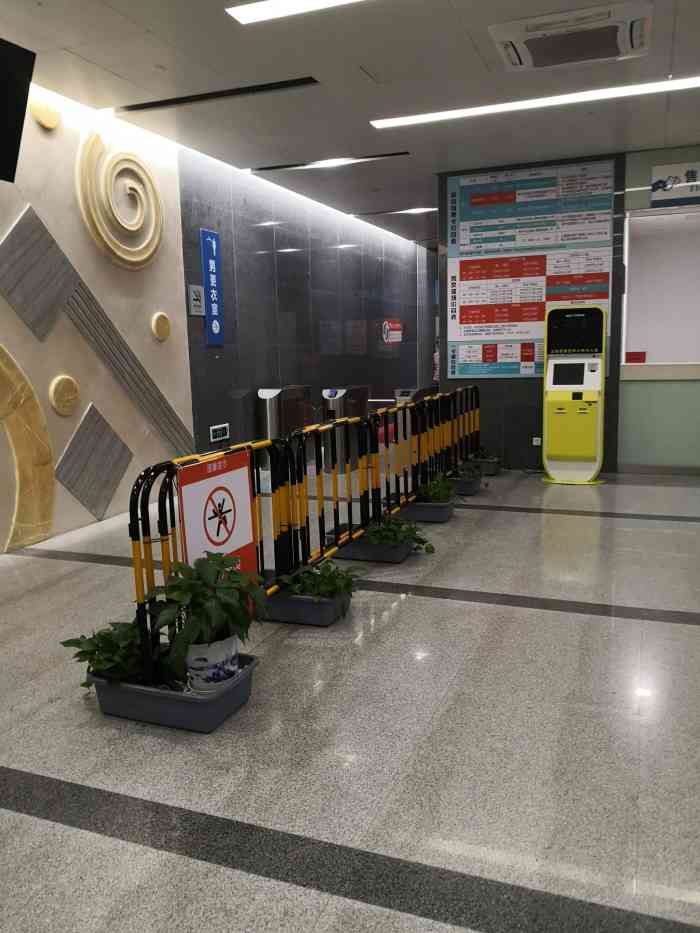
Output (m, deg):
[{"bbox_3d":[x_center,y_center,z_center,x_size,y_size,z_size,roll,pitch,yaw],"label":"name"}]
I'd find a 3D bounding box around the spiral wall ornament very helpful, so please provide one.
[{"bbox_3d":[-2.027,-2.342,6.508,0.098,1.095,1.148,2,10,21],"label":"spiral wall ornament"}]

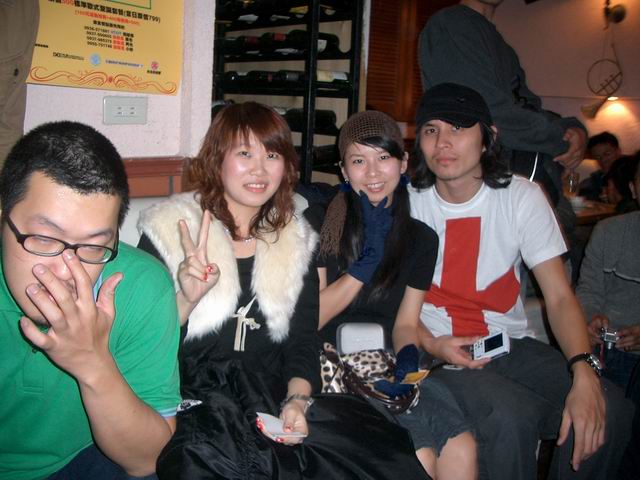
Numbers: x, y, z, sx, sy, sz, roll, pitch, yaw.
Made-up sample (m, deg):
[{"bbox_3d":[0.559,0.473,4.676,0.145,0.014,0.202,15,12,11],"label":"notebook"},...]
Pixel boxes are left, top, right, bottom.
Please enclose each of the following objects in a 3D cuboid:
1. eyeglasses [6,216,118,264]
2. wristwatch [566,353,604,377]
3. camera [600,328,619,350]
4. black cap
[{"bbox_3d":[-0.387,-0.009,0.971,0.143,0.042,0.135,10,19,-35],"label":"eyeglasses"},{"bbox_3d":[0.522,0.250,1.280,0.056,0.038,0.064,-28,-39,20],"label":"wristwatch"},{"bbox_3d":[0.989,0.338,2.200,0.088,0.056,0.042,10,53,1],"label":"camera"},{"bbox_3d":[0.321,-0.318,1.540,0.178,0.120,0.245,0,7,4],"label":"black cap"}]

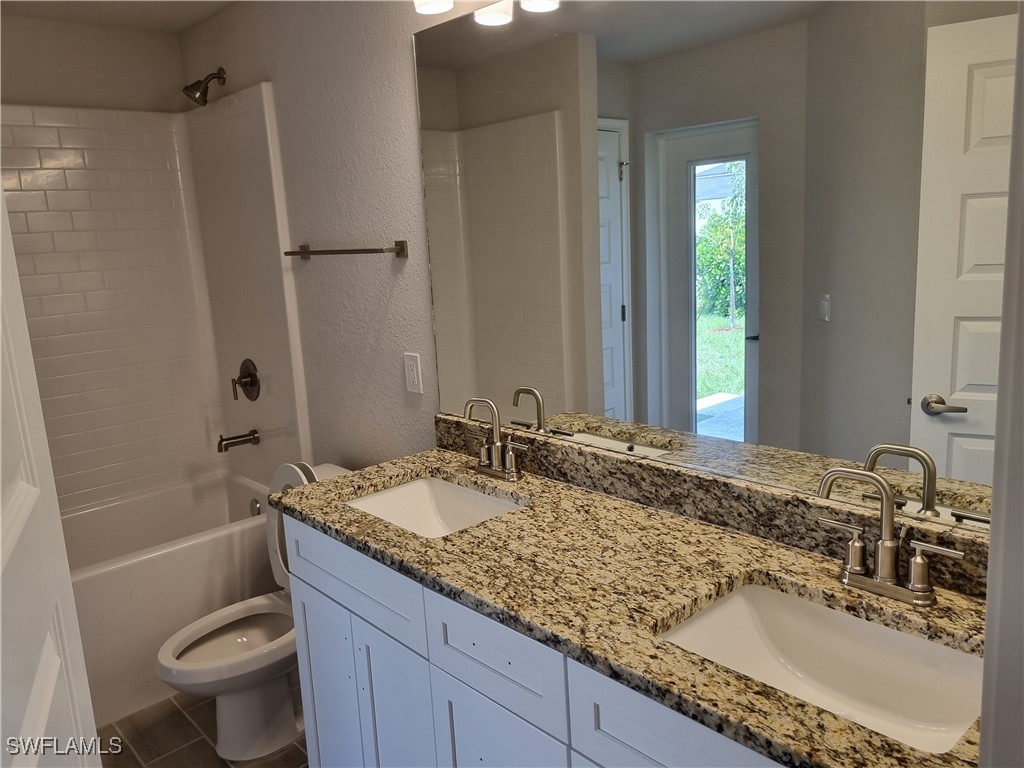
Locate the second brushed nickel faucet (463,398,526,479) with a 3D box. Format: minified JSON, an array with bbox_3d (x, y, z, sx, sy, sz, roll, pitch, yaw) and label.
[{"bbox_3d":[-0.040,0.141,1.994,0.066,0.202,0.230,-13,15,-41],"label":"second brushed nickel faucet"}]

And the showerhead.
[{"bbox_3d":[-1.183,-1.142,2.953,0.156,0.151,0.096,-13,15,-41],"label":"showerhead"}]

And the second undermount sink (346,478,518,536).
[{"bbox_3d":[-0.183,0.372,1.873,0.300,0.160,0.420,-13,15,-41],"label":"second undermount sink"}]

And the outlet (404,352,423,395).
[{"bbox_3d":[-0.308,-0.036,2.374,0.008,0.121,0.076,-13,15,-41],"label":"outlet"}]

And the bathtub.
[{"bbox_3d":[-1.567,0.825,2.847,1.507,0.535,0.753,-13,15,-41],"label":"bathtub"}]

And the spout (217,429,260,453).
[{"bbox_3d":[-1.144,0.239,3.217,0.163,0.072,0.065,-13,15,-41],"label":"spout"}]

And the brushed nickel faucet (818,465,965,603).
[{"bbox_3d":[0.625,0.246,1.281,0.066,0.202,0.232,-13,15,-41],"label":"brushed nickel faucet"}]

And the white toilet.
[{"bbox_3d":[-0.726,0.701,2.440,0.760,0.850,0.450,-13,15,-41],"label":"white toilet"}]

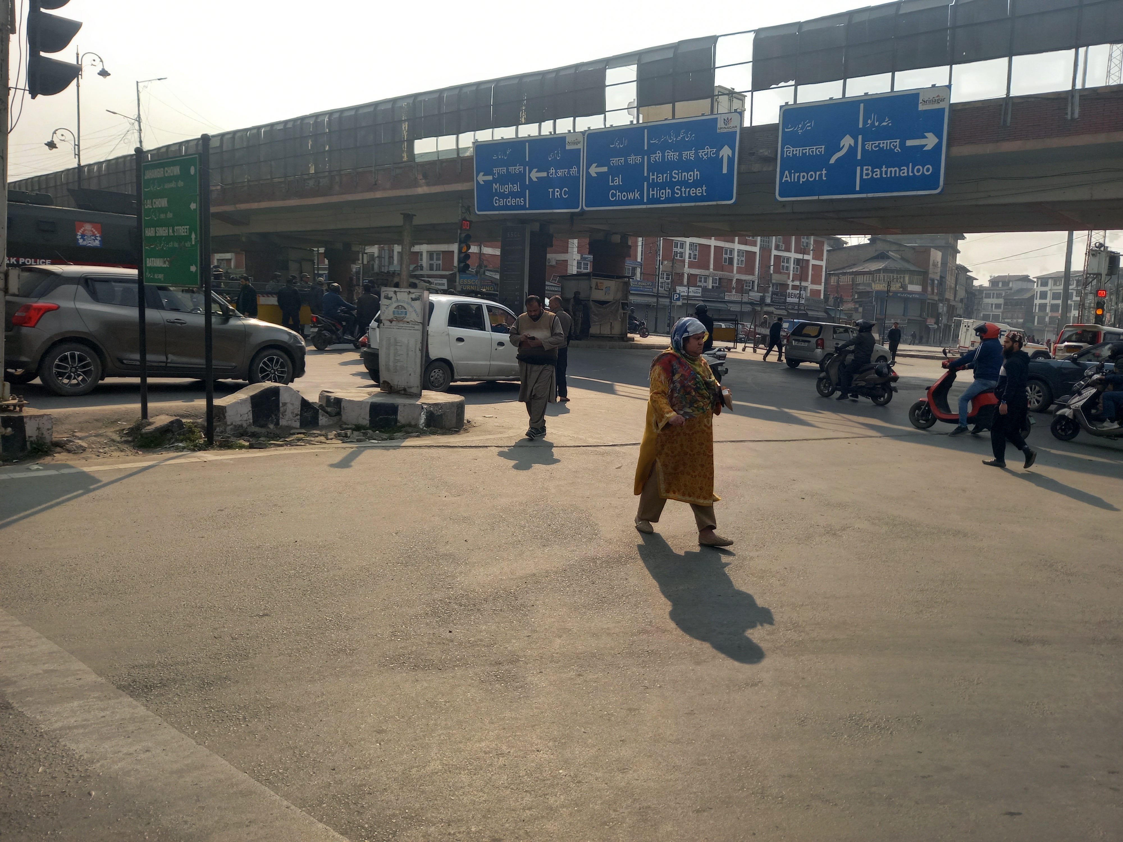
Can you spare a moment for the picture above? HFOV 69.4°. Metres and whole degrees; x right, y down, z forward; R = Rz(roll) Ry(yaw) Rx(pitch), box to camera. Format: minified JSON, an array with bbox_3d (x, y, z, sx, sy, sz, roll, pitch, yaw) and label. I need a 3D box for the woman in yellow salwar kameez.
[{"bbox_3d":[0.870,0.050,5.780,0.660,1.590,0.540,4,7,20],"label":"woman in yellow salwar kameez"}]

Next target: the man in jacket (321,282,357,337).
[{"bbox_3d":[-5.449,-2.706,20.000,0.580,1.300,0.820,7,9,32],"label":"man in jacket"}]

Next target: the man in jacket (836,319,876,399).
[{"bbox_3d":[6.146,-1.282,16.900,0.800,1.620,0.580,9,10,42],"label":"man in jacket"}]

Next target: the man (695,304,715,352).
[{"bbox_3d":[2.863,-1.671,16.700,0.560,1.450,0.750,-3,9,-38],"label":"man"}]

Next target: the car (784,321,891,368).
[{"bbox_3d":[9.074,-2.431,26.689,3.600,1.460,1.475,-2,10,-33],"label":"car"}]

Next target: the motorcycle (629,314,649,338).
[{"bbox_3d":[4.016,-5.184,45.000,2.020,1.100,0.750,6,8,32],"label":"motorcycle"}]

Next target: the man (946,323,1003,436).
[{"bbox_3d":[6.440,-0.670,12.650,0.850,1.680,0.600,6,8,21],"label":"man"}]

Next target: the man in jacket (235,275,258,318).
[{"bbox_3d":[-7.800,-2.770,20.100,0.540,1.700,0.400,7,8,35],"label":"man in jacket"}]

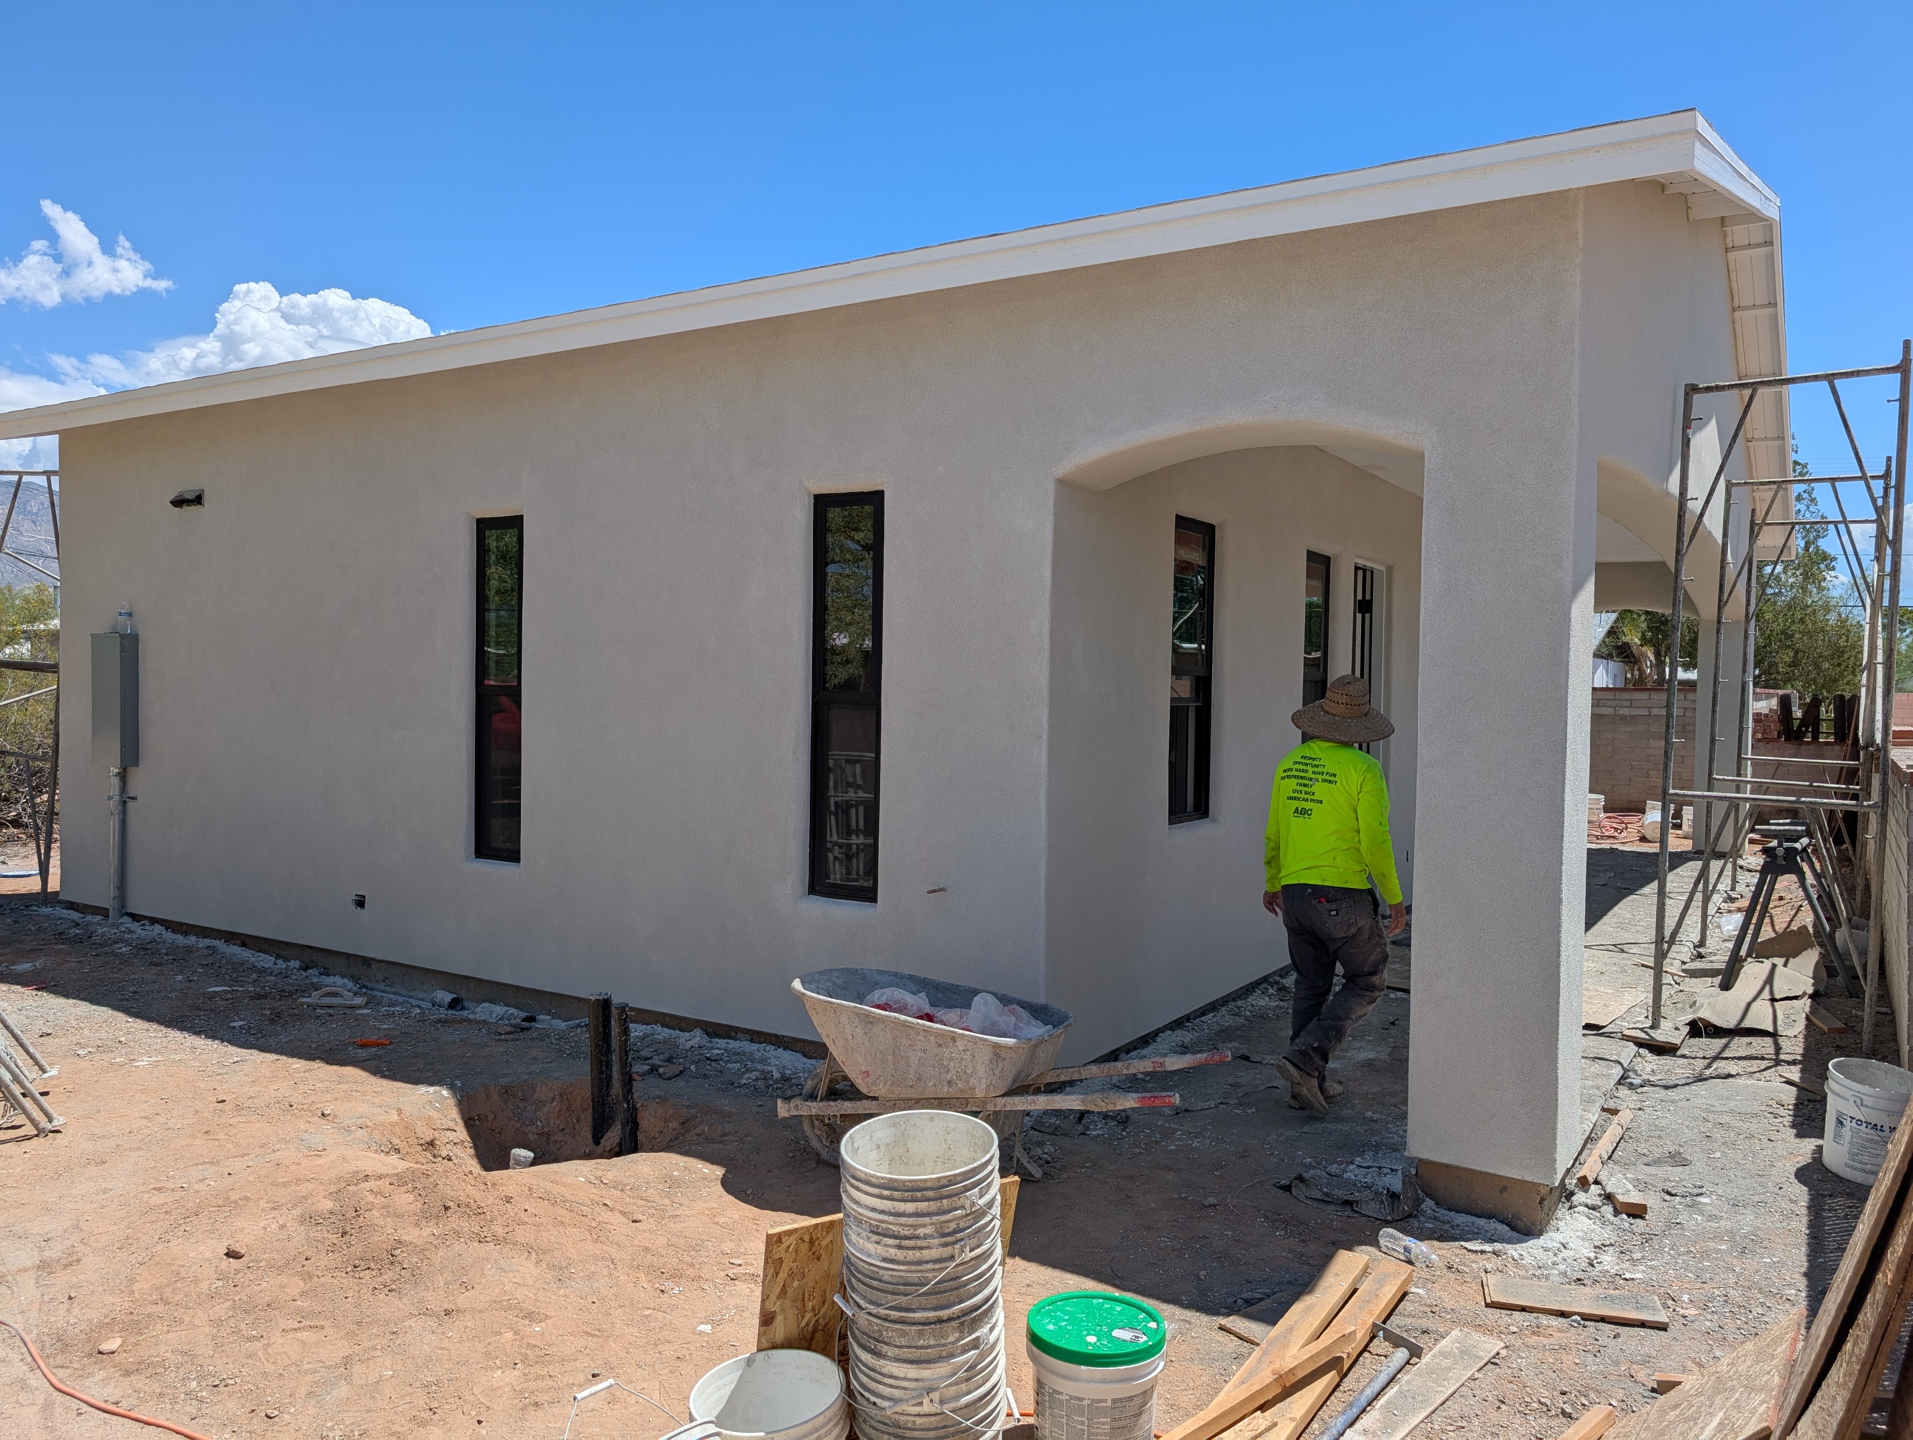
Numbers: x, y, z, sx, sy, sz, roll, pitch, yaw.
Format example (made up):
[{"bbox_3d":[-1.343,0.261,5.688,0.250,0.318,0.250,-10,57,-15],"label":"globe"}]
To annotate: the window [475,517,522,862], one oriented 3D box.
[{"bbox_3d":[-2.465,-0.166,7.209,0.390,1.859,0.100,1,1,32],"label":"window"}]

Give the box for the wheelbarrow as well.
[{"bbox_3d":[0.100,1.265,4.590,1.530,0.710,0.680,1,1,24],"label":"wheelbarrow"}]

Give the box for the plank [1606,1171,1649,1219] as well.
[{"bbox_3d":[2.312,1.649,4.610,0.088,0.038,0.270,1,1,12],"label":"plank"}]

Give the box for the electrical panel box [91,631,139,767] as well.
[{"bbox_3d":[-5.829,-0.136,9.204,0.395,0.915,0.125,1,1,32],"label":"electrical panel box"}]

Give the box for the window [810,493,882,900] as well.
[{"bbox_3d":[-0.485,-0.104,5.950,0.390,1.818,0.100,1,1,32],"label":"window"}]

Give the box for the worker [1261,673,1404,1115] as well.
[{"bbox_3d":[1.564,0.693,5.550,0.560,1.782,0.500,1,1,31],"label":"worker"}]

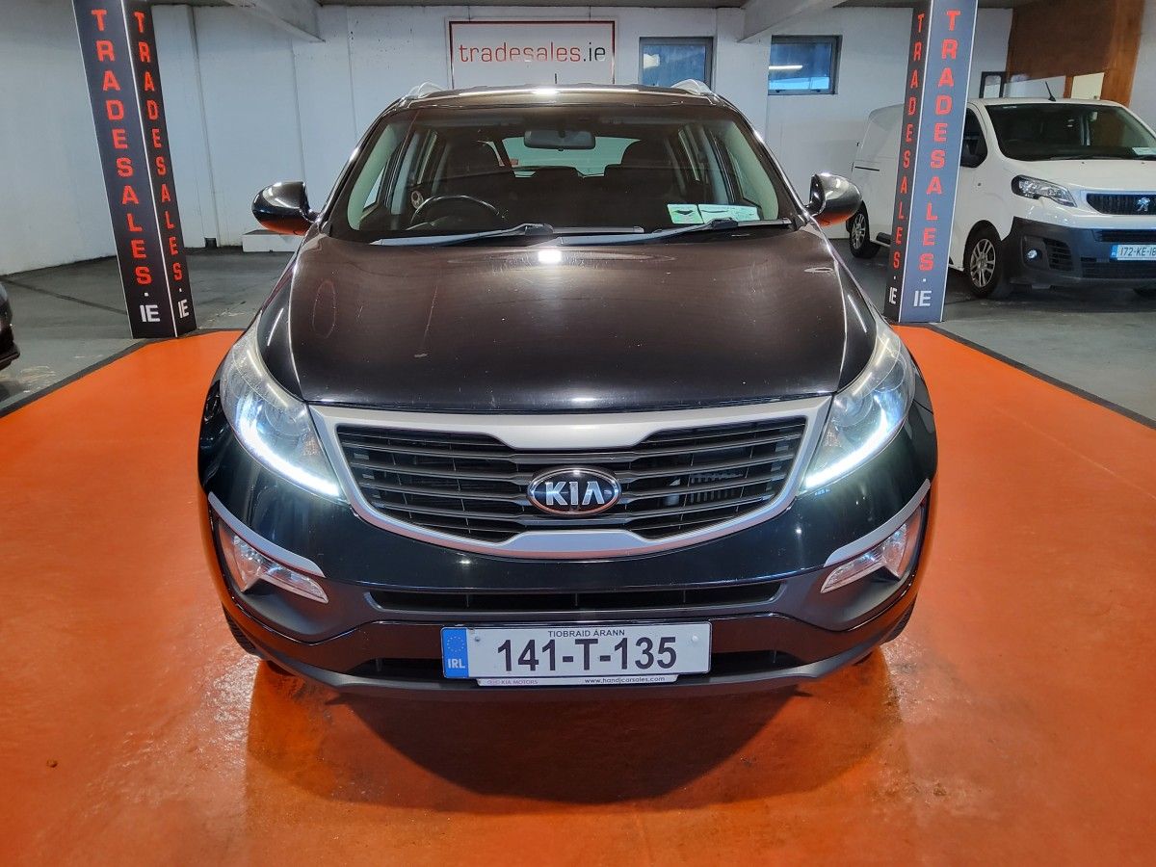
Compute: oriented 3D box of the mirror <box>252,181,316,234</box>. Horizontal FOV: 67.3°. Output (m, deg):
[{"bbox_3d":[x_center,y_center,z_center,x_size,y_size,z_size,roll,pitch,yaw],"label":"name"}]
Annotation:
[{"bbox_3d":[-0.989,-0.774,2.990,0.210,0.180,0.180,-1,18,-1],"label":"mirror"}]

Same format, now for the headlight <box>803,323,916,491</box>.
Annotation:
[{"bbox_3d":[0.614,-0.082,1.923,0.360,0.245,0.500,-1,18,-1],"label":"headlight"}]

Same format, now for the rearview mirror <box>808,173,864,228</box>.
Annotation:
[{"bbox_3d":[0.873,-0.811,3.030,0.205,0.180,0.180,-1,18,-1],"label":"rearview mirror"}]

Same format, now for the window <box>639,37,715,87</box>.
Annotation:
[{"bbox_3d":[1.442,-5.394,12.760,1.081,0.779,0.100,-1,18,-2],"label":"window"}]

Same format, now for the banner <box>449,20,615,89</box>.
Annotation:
[{"bbox_3d":[-0.647,-5.329,12.609,2.395,1.200,0.050,-1,18,-2],"label":"banner"}]

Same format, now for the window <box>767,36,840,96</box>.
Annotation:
[{"bbox_3d":[3.317,-5.435,12.826,1.079,0.796,0.100,-1,18,-2],"label":"window"}]

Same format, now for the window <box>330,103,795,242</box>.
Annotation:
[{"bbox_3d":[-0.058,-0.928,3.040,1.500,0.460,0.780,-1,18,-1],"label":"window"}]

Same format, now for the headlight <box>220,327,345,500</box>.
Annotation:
[{"bbox_3d":[-0.651,-0.056,1.895,0.360,0.245,0.500,-1,18,-1],"label":"headlight"}]

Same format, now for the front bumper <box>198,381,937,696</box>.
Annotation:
[{"bbox_3d":[-0.010,0.203,1.902,1.800,0.510,0.600,-1,18,-1],"label":"front bumper"}]

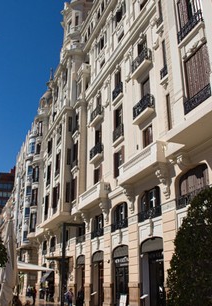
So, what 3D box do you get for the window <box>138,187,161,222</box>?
[{"bbox_3d":[2.700,3.225,21.381,0.280,1.806,2.646,9,-23,-21],"label":"window"}]

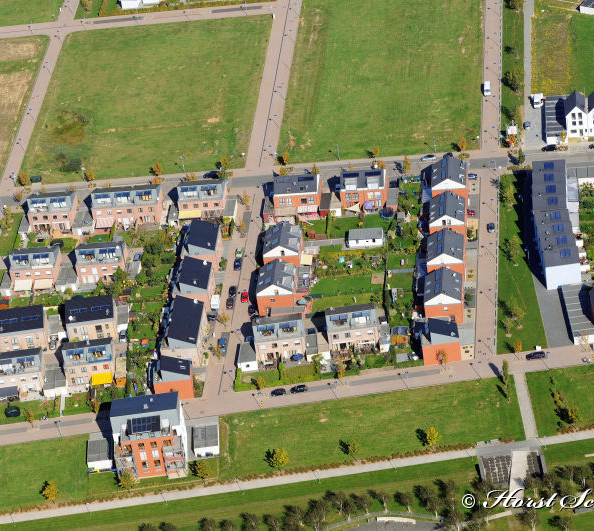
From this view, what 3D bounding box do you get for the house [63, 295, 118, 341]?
[{"bbox_3d":[-55.060,13.880,625.970,12.610,10.040,10.050,-7,34,3],"label":"house"}]

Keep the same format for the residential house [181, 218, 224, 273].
[{"bbox_3d":[-26.930,-5.430,657.390,9.960,10.060,11.590,-3,38,7],"label":"residential house"}]

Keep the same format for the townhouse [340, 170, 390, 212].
[{"bbox_3d":[19.340,-22.470,662.270,12.670,9.140,9.530,-3,35,9],"label":"townhouse"}]

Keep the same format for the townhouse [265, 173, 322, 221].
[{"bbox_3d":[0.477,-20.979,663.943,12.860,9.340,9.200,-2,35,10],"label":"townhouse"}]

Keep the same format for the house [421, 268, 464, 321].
[{"bbox_3d":[38.757,7.974,612.459,9.720,9.840,12.200,-4,35,8],"label":"house"}]

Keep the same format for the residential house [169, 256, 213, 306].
[{"bbox_3d":[-28.030,4.960,633.120,9.760,9.490,12.580,-3,35,8],"label":"residential house"}]

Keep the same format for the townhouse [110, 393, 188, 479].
[{"bbox_3d":[-36.640,41.600,576.820,16.400,15.200,15.250,-7,34,2],"label":"townhouse"}]

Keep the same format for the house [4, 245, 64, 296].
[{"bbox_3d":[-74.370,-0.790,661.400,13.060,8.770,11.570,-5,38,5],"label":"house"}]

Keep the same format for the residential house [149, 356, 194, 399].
[{"bbox_3d":[-31.840,28.800,598.800,9.630,10.130,6.490,-7,34,3],"label":"residential house"}]

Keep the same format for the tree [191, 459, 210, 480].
[{"bbox_3d":[-23.480,52.110,584.530,3.040,7.650,3.040,-8,38,0],"label":"tree"}]

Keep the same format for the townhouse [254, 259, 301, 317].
[{"bbox_3d":[-5.176,5.849,626.050,9.720,9.840,11.900,-4,35,8],"label":"townhouse"}]

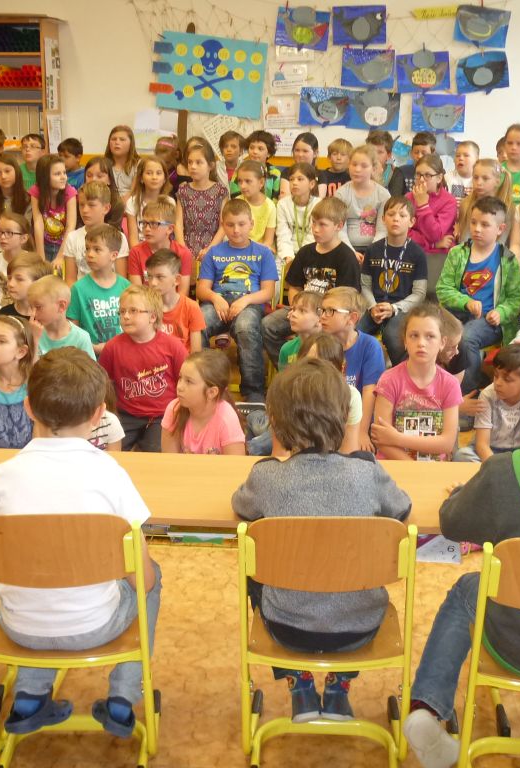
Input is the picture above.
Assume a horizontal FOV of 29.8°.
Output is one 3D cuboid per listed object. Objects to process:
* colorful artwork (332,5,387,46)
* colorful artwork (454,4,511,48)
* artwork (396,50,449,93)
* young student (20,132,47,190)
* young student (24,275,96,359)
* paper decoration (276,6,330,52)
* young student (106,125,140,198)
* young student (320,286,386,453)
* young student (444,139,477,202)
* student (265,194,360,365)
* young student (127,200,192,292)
[{"bbox_3d":[0.785,-2.832,7.700,0.420,0.300,0.030,2,13,3],"label":"colorful artwork"},{"bbox_3d":[1.779,-2.860,7.820,0.420,0.300,0.020,6,16,-2],"label":"colorful artwork"},{"bbox_3d":[1.321,-2.525,7.900,0.420,0.300,0.020,-2,16,5],"label":"artwork"},{"bbox_3d":[-1.581,-1.069,6.931,0.360,1.388,0.250,2,16,5],"label":"young student"},{"bbox_3d":[-0.887,-0.040,4.092,0.400,0.810,0.520,5,14,15],"label":"young student"},{"bbox_3d":[0.345,-2.844,7.820,0.420,0.300,0.020,6,16,-2],"label":"paper decoration"},{"bbox_3d":[-0.971,-1.126,7.058,0.380,1.440,0.260,0,16,-3],"label":"young student"},{"bbox_3d":[0.367,-0.058,4.601,0.520,0.786,0.620,13,20,35],"label":"young student"},{"bbox_3d":[1.350,-0.928,6.588,0.380,1.350,0.250,6,16,19],"label":"young student"},{"bbox_3d":[0.273,-0.359,4.897,0.450,1.130,0.650,5,17,15],"label":"student"},{"bbox_3d":[-0.491,-0.374,4.916,0.410,1.130,0.620,3,17,7],"label":"young student"}]

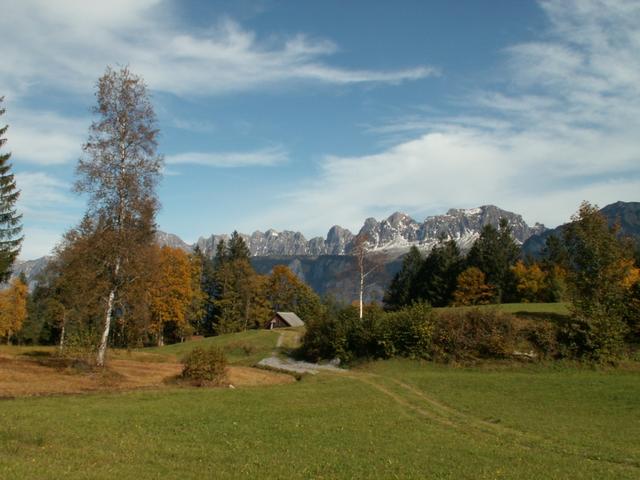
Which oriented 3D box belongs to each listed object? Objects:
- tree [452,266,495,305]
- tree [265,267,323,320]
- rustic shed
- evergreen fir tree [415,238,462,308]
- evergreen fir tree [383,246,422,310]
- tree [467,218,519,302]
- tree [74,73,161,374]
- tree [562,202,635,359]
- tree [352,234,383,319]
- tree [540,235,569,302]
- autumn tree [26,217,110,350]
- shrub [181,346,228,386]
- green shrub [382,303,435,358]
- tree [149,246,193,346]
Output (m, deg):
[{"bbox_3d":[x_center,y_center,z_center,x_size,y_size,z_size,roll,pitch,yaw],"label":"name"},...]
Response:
[{"bbox_3d":[22.535,6.817,95.000,6.170,5.860,6.170,0,-6,0],"label":"tree"},{"bbox_3d":[-4.709,9.686,115.000,9.650,10.660,9.650,0,-5,0],"label":"tree"},{"bbox_3d":[-5.758,13.435,108.000,5.200,2.900,5.500,-3,-6,27],"label":"rustic shed"},{"bbox_3d":[18.467,5.146,100.000,7.110,10.820,7.110,0,-6,0],"label":"evergreen fir tree"},{"bbox_3d":[13.058,6.001,100.000,6.180,10.040,6.180,0,-6,0],"label":"evergreen fir tree"},{"bbox_3d":[27.191,3.342,102.000,8.200,13.580,8.200,0,-6,0],"label":"tree"},{"bbox_3d":[-12.767,-1.721,41.000,5.580,19.190,5.580,0,-6,0],"label":"tree"},{"bbox_3d":[22.810,3.358,53.000,5.850,12.860,5.850,0,-5,0],"label":"tree"},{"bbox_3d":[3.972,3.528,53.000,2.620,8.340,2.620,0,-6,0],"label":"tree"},{"bbox_3d":[39.862,4.845,110.000,4.880,11.560,4.880,0,-5,0],"label":"tree"},{"bbox_3d":[-20.987,3.570,54.000,7.010,11.160,7.010,0,-6,0],"label":"autumn tree"},{"bbox_3d":[-6.426,7.038,36.000,2.640,2.230,2.640,0,-5,0],"label":"shrub"},{"bbox_3d":[7.330,7.412,53.000,4.310,4.590,4.310,0,-5,0],"label":"green shrub"},{"bbox_3d":[-16.523,6.242,72.000,5.120,11.090,5.120,0,-6,0],"label":"tree"}]

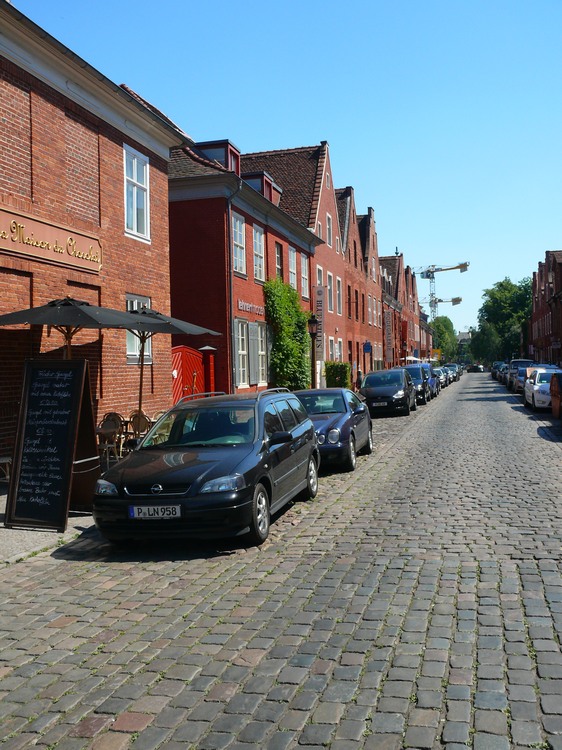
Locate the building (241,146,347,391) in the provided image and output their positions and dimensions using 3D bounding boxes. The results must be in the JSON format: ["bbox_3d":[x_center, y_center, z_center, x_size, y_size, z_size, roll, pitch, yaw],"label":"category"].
[{"bbox_3d":[-2.231,-5.117,39.094,9.500,12.900,8.200,-1,1,15],"label":"building"}]

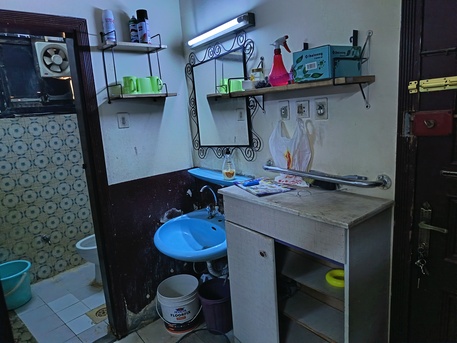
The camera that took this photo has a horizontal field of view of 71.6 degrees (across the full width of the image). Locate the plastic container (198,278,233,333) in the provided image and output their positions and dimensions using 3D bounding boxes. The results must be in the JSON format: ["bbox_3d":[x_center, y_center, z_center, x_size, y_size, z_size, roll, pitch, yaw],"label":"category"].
[{"bbox_3d":[-0.057,0.946,2.216,0.280,0.284,0.280,-4,11,-3],"label":"plastic container"}]

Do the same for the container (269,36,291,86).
[{"bbox_3d":[0.242,-0.500,1.465,0.100,0.222,0.108,-3,11,1],"label":"container"}]

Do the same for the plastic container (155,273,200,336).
[{"bbox_3d":[-0.357,0.984,2.333,0.310,0.305,0.310,-6,11,-11],"label":"plastic container"}]

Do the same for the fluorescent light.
[{"bbox_3d":[-0.071,-0.822,1.872,0.075,0.068,0.585,-12,14,-38],"label":"fluorescent light"}]

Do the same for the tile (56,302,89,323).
[{"bbox_3d":[-1.253,1.139,2.565,0.195,0.010,0.195,6,14,42],"label":"tile"}]

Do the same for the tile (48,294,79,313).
[{"bbox_3d":[-1.401,1.123,2.700,0.195,0.010,0.195,6,14,42],"label":"tile"}]

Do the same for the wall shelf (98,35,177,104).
[{"bbox_3d":[-0.561,-0.661,2.025,0.400,0.420,0.205,-12,14,-38],"label":"wall shelf"}]

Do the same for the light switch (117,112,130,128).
[{"bbox_3d":[-0.667,-0.324,2.018,0.075,0.092,0.012,-12,14,-38],"label":"light switch"}]

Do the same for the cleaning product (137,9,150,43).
[{"bbox_3d":[-0.528,-0.890,1.992,0.067,0.211,0.067,-3,11,5],"label":"cleaning product"}]

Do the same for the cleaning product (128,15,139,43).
[{"bbox_3d":[-0.567,-0.854,1.923,0.058,0.166,0.058,-6,11,-14],"label":"cleaning product"}]

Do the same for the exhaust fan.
[{"bbox_3d":[-1.682,-1.083,3.104,0.310,0.305,0.120,-14,15,-42],"label":"exhaust fan"}]

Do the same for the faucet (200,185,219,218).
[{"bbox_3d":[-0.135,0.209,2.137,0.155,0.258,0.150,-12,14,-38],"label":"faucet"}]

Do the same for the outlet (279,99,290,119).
[{"bbox_3d":[0.298,-0.323,1.677,0.018,0.100,0.074,-12,14,-38],"label":"outlet"}]

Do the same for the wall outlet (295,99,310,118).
[{"bbox_3d":[0.373,-0.310,1.587,0.018,0.088,0.083,-12,14,-38],"label":"wall outlet"}]

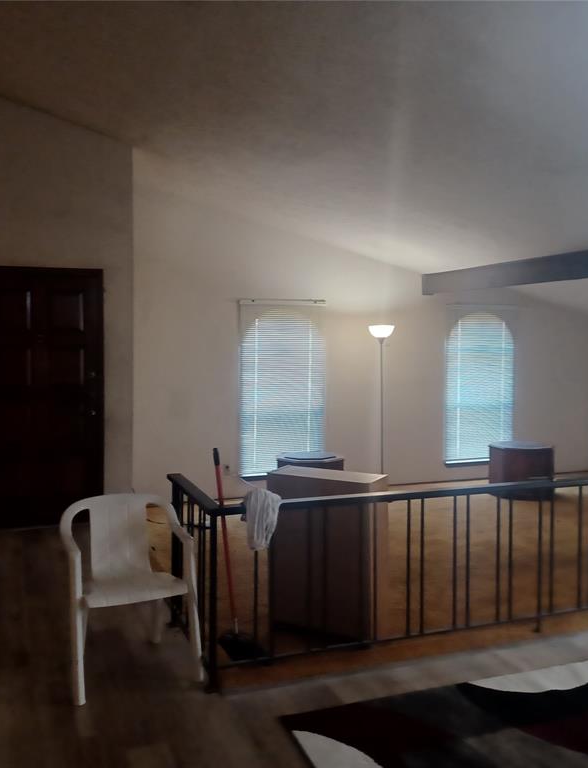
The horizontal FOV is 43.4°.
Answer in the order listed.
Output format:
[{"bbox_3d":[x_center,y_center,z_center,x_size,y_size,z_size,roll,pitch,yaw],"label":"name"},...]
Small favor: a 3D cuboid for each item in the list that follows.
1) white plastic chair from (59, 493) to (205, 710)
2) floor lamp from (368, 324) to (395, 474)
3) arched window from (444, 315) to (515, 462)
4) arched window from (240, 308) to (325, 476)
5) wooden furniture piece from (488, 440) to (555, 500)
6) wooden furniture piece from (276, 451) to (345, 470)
[{"bbox_3d":[-0.750,0.926,3.370,0.560,0.770,0.580,-1,4,-25],"label":"white plastic chair"},{"bbox_3d":[0.860,0.255,7.298,0.270,1.690,0.270,1,3,0],"label":"floor lamp"},{"bbox_3d":[2.064,0.035,8.198,0.910,1.660,0.090,-1,4,-21],"label":"arched window"},{"bbox_3d":[-0.095,0.064,7.320,0.900,1.690,0.060,-1,4,-21],"label":"arched window"},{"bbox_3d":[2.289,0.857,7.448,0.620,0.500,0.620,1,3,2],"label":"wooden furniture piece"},{"bbox_3d":[0.146,0.892,6.556,0.620,0.490,0.620,0,3,-7],"label":"wooden furniture piece"}]

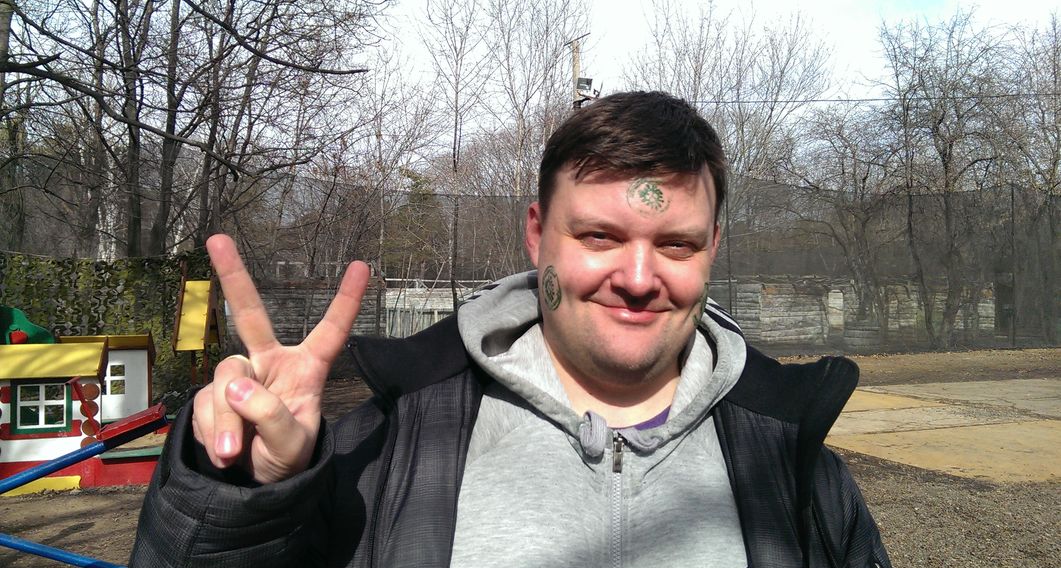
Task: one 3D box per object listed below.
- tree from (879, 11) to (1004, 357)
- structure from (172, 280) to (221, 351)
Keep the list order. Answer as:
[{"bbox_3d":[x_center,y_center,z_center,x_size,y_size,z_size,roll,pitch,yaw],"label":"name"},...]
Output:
[{"bbox_3d":[11.331,-2.888,21.800,3.400,9.400,3.200,-1,-1,18],"label":"tree"},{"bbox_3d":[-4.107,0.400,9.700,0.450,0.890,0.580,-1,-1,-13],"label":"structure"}]

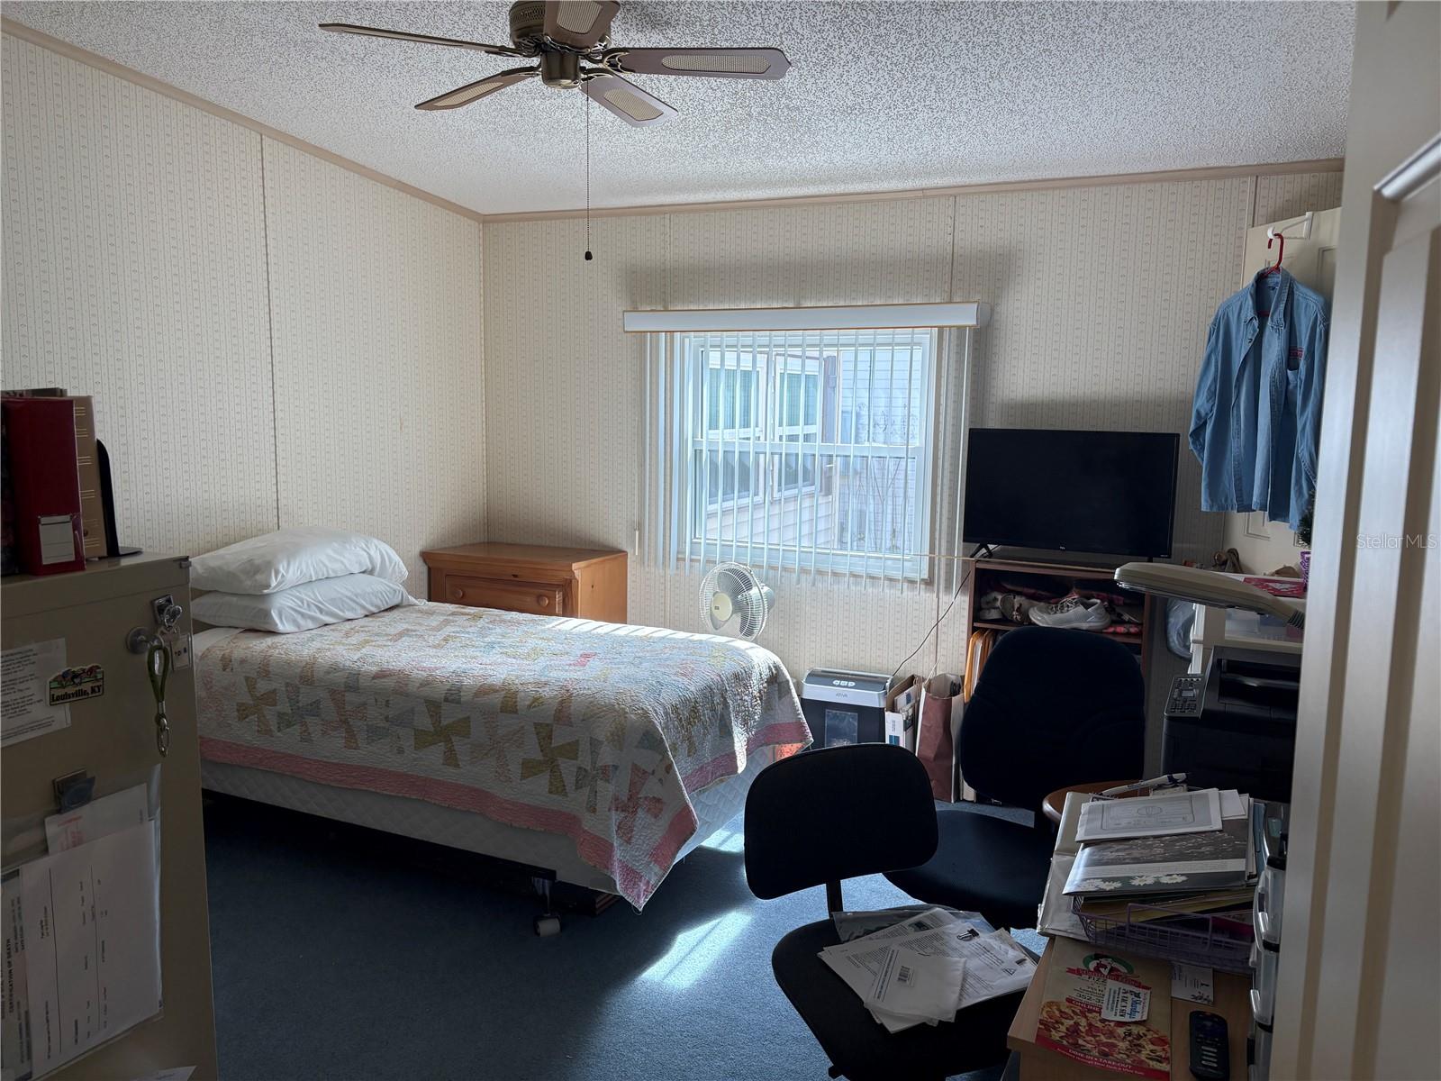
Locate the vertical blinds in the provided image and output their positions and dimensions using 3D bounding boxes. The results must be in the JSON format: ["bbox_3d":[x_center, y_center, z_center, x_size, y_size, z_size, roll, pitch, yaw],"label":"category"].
[{"bbox_3d":[0.292,-0.342,4.386,1.385,1.020,0.091,4,9,25],"label":"vertical blinds"}]

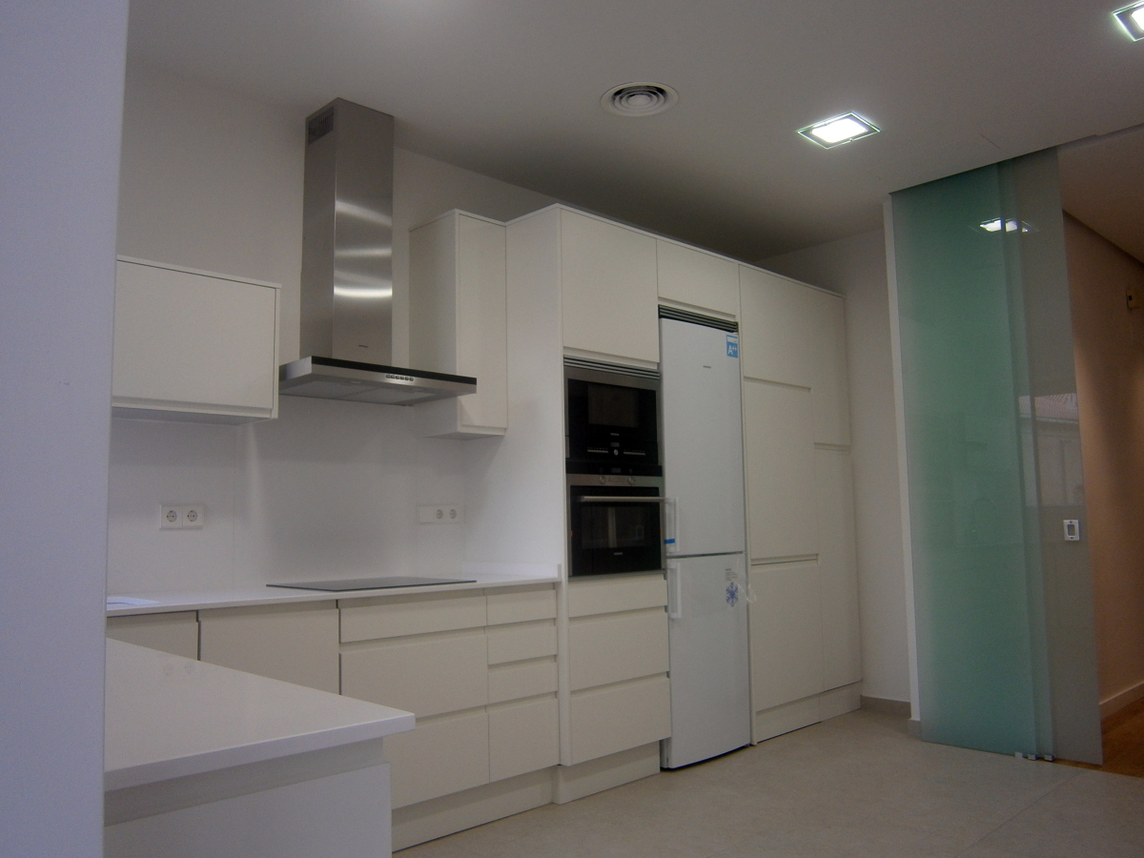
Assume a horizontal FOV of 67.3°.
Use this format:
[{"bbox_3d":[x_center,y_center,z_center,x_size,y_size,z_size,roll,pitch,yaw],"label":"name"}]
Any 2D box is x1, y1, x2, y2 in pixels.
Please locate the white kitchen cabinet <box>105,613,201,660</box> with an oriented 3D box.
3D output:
[{"bbox_3d":[-1.481,0.895,2.519,0.515,0.719,0.596,5,-8,-43],"label":"white kitchen cabinet"}]

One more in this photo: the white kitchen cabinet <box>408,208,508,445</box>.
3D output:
[{"bbox_3d":[-0.508,-0.432,3.820,0.263,0.955,0.364,5,-8,-43],"label":"white kitchen cabinet"}]

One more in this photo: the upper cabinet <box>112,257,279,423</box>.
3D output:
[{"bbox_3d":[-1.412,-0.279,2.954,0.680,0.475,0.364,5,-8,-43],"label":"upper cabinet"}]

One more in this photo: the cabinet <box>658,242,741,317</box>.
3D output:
[{"bbox_3d":[0.426,-0.697,4.454,0.640,0.300,0.620,5,-8,-43],"label":"cabinet"}]

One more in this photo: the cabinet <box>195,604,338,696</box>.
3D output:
[{"bbox_3d":[-1.122,0.924,2.852,0.456,0.719,0.596,5,-8,-43],"label":"cabinet"}]

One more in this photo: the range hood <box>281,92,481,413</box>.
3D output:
[{"bbox_3d":[-0.820,-0.729,3.481,0.714,1.177,0.483,5,-8,-43],"label":"range hood"}]

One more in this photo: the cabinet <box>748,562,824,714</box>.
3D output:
[{"bbox_3d":[0.932,1.088,4.701,0.630,0.716,0.600,5,-8,-43],"label":"cabinet"}]

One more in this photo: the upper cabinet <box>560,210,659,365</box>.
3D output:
[{"bbox_3d":[-0.031,-0.589,4.012,0.615,0.592,0.620,5,-8,-43],"label":"upper cabinet"}]

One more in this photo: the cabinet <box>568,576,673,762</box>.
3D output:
[{"bbox_3d":[-0.004,1.015,3.845,0.610,0.712,0.620,5,-8,-43],"label":"cabinet"}]

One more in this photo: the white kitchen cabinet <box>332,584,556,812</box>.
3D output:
[{"bbox_3d":[-0.609,0.966,3.328,0.946,0.719,0.596,5,-8,-43],"label":"white kitchen cabinet"}]

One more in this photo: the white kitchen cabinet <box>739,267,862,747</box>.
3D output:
[{"bbox_3d":[1.058,0.395,4.916,1.044,2.421,0.620,5,-8,-43],"label":"white kitchen cabinet"}]

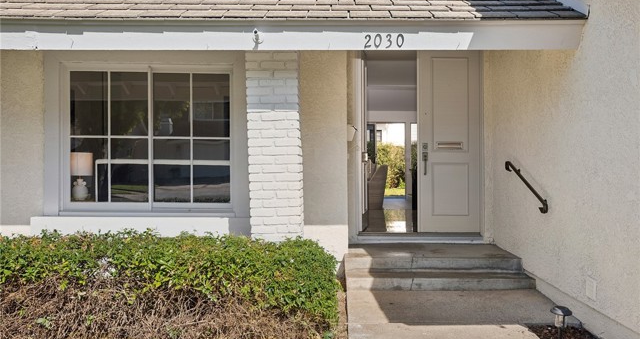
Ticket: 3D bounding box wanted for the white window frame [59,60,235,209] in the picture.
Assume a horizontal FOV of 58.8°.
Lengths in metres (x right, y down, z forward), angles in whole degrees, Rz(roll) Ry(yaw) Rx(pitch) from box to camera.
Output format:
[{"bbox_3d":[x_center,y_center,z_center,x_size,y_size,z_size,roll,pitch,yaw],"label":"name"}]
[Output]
[{"bbox_3d":[-2.033,-0.376,6.695,2.063,1.770,0.090,0,0,2],"label":"white window frame"}]

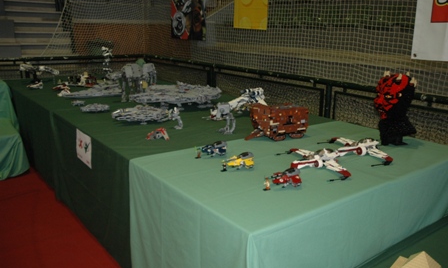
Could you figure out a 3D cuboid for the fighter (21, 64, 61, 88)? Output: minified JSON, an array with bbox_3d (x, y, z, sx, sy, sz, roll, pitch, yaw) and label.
[{"bbox_3d":[-2.341,-0.787,5.227,0.520,0.260,0.350,-6,16,-27],"label":"fighter"}]

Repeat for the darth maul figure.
[{"bbox_3d":[1.082,-0.164,2.629,0.270,0.455,0.240,-2,14,-12],"label":"darth maul figure"}]

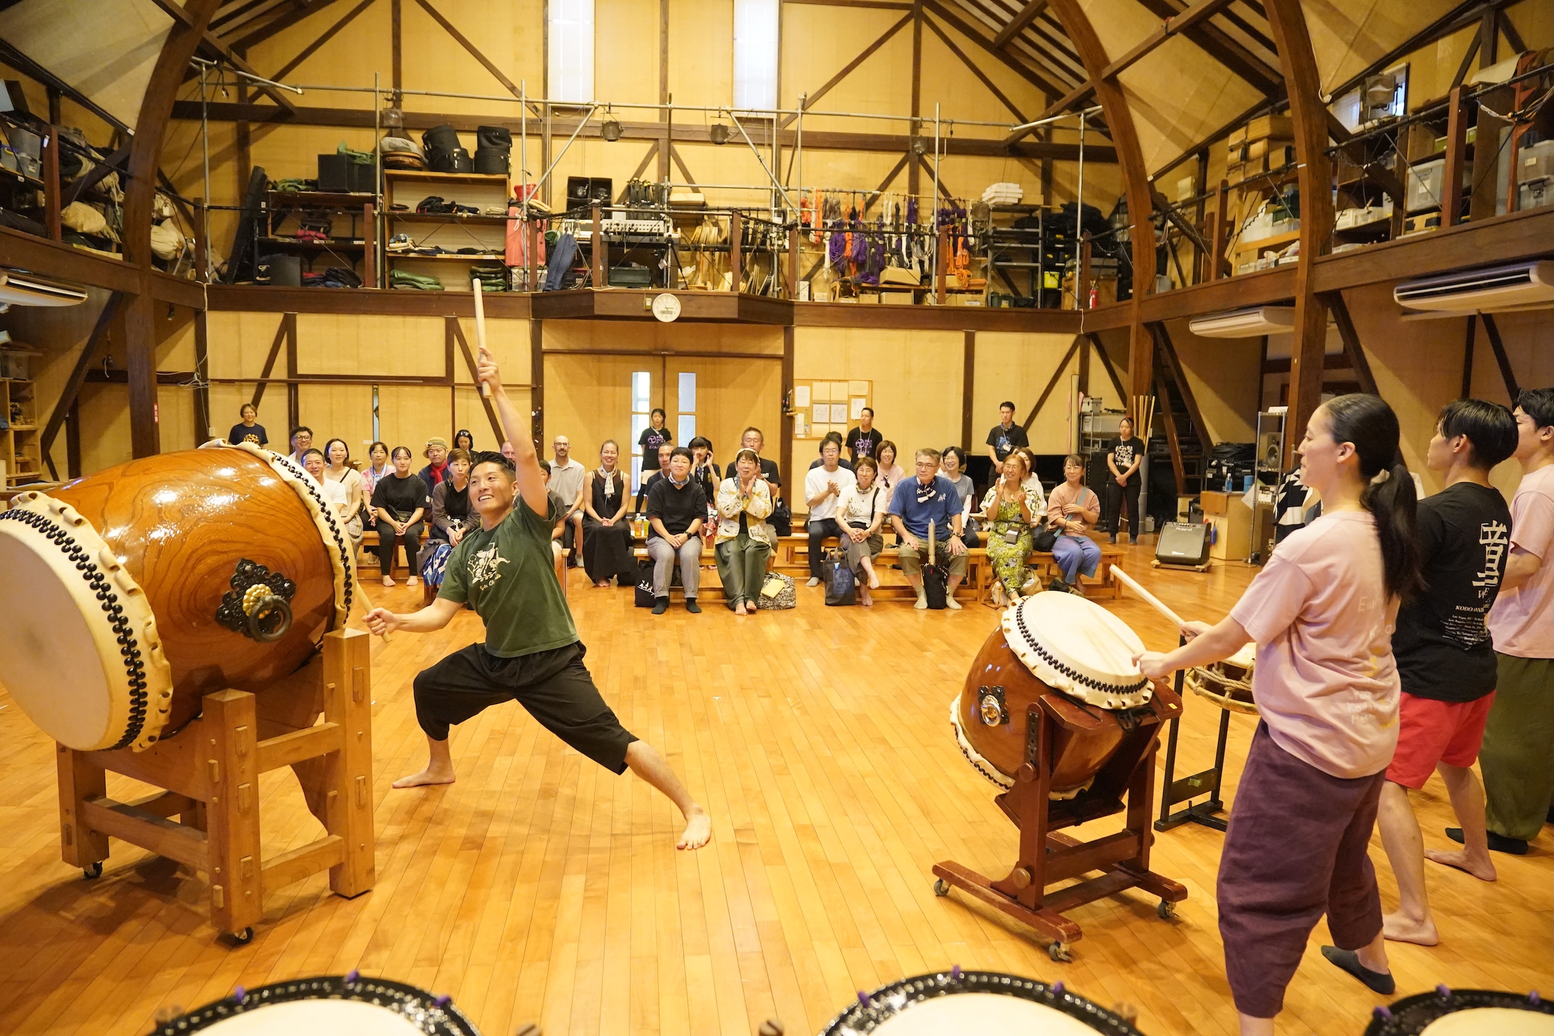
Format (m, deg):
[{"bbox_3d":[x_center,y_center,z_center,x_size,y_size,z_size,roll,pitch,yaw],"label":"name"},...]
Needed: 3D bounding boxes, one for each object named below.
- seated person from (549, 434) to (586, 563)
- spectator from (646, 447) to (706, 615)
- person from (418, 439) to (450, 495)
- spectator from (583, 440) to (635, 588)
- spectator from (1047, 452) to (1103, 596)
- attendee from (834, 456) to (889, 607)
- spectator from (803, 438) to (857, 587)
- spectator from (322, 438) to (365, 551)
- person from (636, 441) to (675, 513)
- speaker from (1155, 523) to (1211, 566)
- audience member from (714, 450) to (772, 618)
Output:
[{"bbox_3d":[-2.187,-0.183,10.720,0.480,1.290,0.780,0,6,-8],"label":"seated person"},{"bbox_3d":[-0.801,0.074,8.512,0.500,1.270,0.800,0,6,-6],"label":"spectator"},{"bbox_3d":[-3.448,-0.165,10.442,0.500,1.270,0.700,-1,6,-14],"label":"person"},{"bbox_3d":[-1.540,-0.059,9.489,0.470,1.275,0.700,1,6,-3],"label":"spectator"},{"bbox_3d":[2.679,0.077,9.200,0.500,1.240,0.720,0,6,-5],"label":"spectator"},{"bbox_3d":[0.711,0.102,8.662,0.450,1.202,0.670,1,6,-5],"label":"attendee"},{"bbox_3d":[0.521,-0.074,9.769,0.480,1.331,0.700,1,6,2],"label":"spectator"},{"bbox_3d":[-3.988,-0.064,9.492,0.500,1.310,0.780,-1,6,-18],"label":"spectator"},{"bbox_3d":[-1.049,-0.043,9.626,0.480,1.270,0.750,0,6,-6],"label":"person"},{"bbox_3d":[4.360,0.260,11.080,0.460,0.440,0.370,4,6,31],"label":"speaker"},{"bbox_3d":[-0.267,0.079,8.368,0.470,1.266,0.700,1,6,-5],"label":"audience member"}]

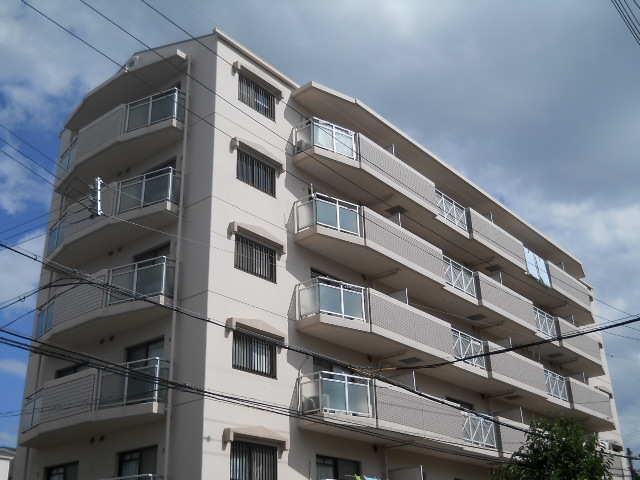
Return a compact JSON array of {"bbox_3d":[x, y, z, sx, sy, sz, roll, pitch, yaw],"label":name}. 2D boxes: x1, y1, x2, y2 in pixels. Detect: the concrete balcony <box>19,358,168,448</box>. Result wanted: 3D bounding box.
[{"bbox_3d":[-6.328,4.434,20.435,5.829,1.403,0.959,-20,-31,33],"label":"concrete balcony"}]

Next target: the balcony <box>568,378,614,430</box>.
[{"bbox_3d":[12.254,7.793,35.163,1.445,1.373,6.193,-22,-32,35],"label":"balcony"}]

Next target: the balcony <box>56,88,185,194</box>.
[{"bbox_3d":[-6.593,-3.094,24.154,5.874,1.386,1.140,-22,-32,35],"label":"balcony"}]

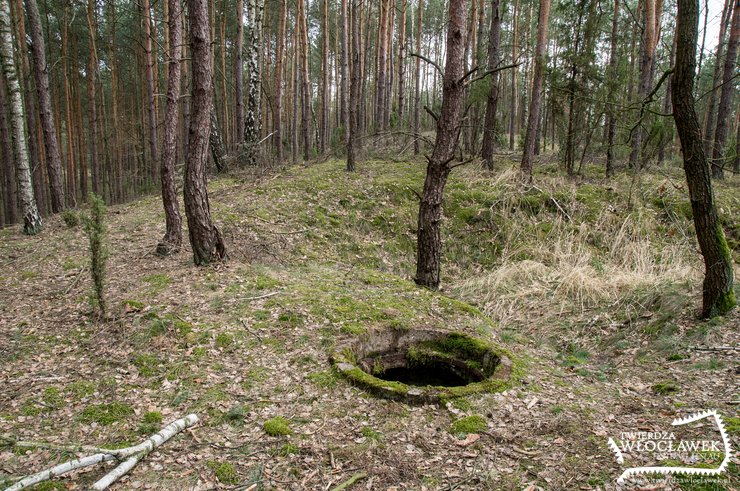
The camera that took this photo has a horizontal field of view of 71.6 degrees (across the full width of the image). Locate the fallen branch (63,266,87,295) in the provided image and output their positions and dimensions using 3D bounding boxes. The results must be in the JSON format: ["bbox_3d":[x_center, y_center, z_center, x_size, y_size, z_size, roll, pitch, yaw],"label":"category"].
[{"bbox_3d":[-3.793,0.429,6.625,0.060,0.060,1.356,-3,12,-19],"label":"fallen branch"}]

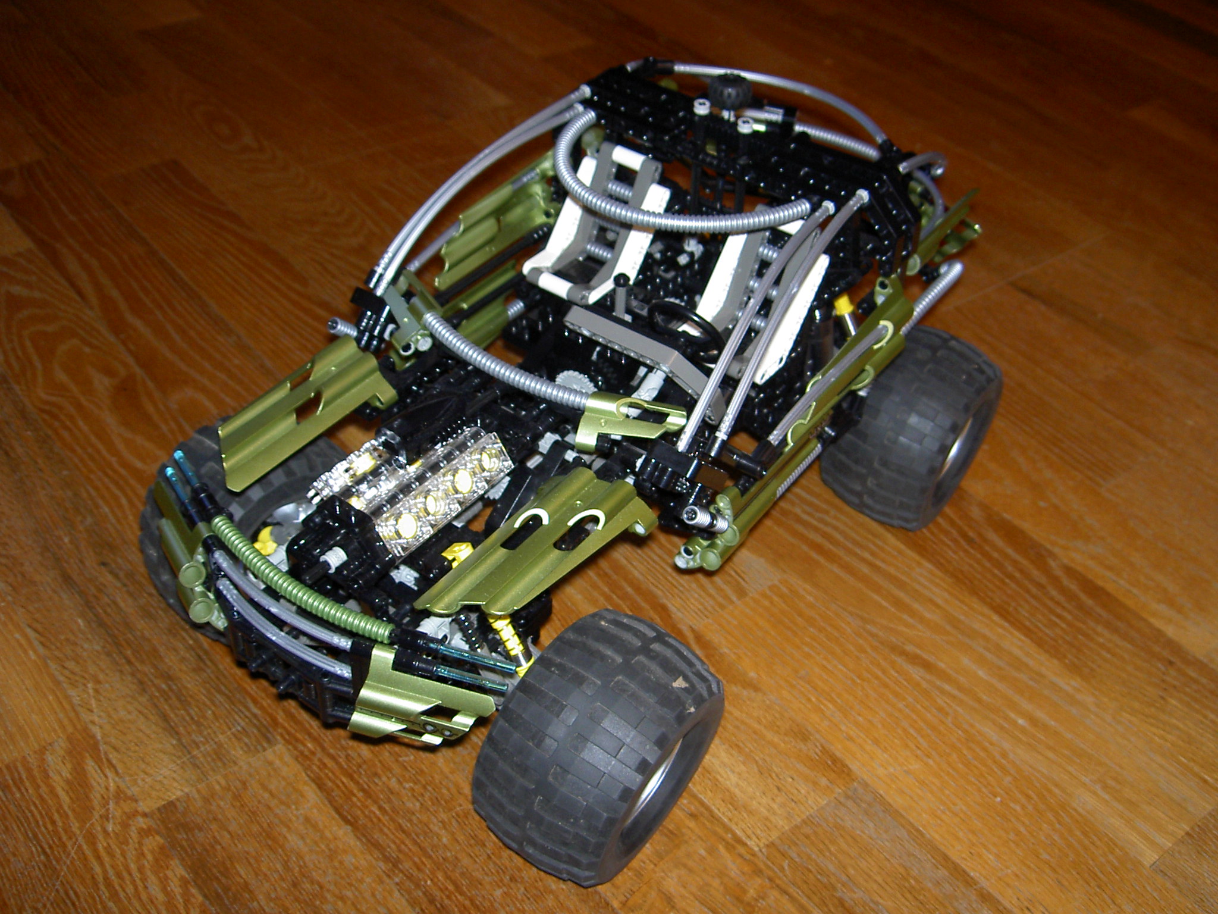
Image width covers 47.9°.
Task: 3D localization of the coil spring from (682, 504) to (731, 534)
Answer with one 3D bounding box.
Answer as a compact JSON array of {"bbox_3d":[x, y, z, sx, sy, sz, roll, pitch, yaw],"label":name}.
[{"bbox_3d":[0.040,0.024,0.541,0.007,0.007,0.032,34,7,30],"label":"coil spring"}]

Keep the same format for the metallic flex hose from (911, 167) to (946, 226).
[{"bbox_3d":[0.151,-0.122,0.641,0.013,0.031,0.028,27,44,24],"label":"metallic flex hose"}]

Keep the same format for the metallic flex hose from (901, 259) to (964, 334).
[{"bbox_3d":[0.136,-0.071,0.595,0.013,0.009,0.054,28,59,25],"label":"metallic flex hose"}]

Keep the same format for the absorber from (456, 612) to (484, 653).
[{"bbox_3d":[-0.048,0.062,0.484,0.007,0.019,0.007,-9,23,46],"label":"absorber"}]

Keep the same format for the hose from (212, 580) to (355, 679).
[{"bbox_3d":[-0.112,0.059,0.464,0.068,0.006,0.012,28,46,25],"label":"hose"}]

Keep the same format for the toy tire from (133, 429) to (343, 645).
[{"bbox_3d":[-0.159,0.033,0.631,0.060,0.104,0.104,31,46,35],"label":"toy tire"}]

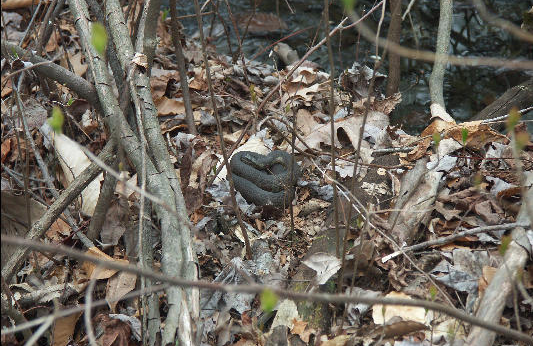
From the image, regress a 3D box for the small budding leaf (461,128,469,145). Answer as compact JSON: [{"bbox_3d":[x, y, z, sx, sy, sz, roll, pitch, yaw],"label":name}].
[{"bbox_3d":[0.324,-0.059,5.000,0.011,0.027,0.010,0,17,0],"label":"small budding leaf"}]

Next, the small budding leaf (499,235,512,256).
[{"bbox_3d":[0.344,0.104,4.400,0.019,0.028,0.013,0,17,0],"label":"small budding leaf"}]

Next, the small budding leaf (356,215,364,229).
[{"bbox_3d":[0.146,0.077,4.750,0.011,0.019,0.009,0,17,0],"label":"small budding leaf"}]

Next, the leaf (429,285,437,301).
[{"bbox_3d":[0.239,0.173,4.400,0.011,0.021,0.010,0,17,0],"label":"leaf"}]

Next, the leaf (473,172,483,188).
[{"bbox_3d":[0.321,0.011,4.650,0.014,0.022,0.010,0,17,0],"label":"leaf"}]

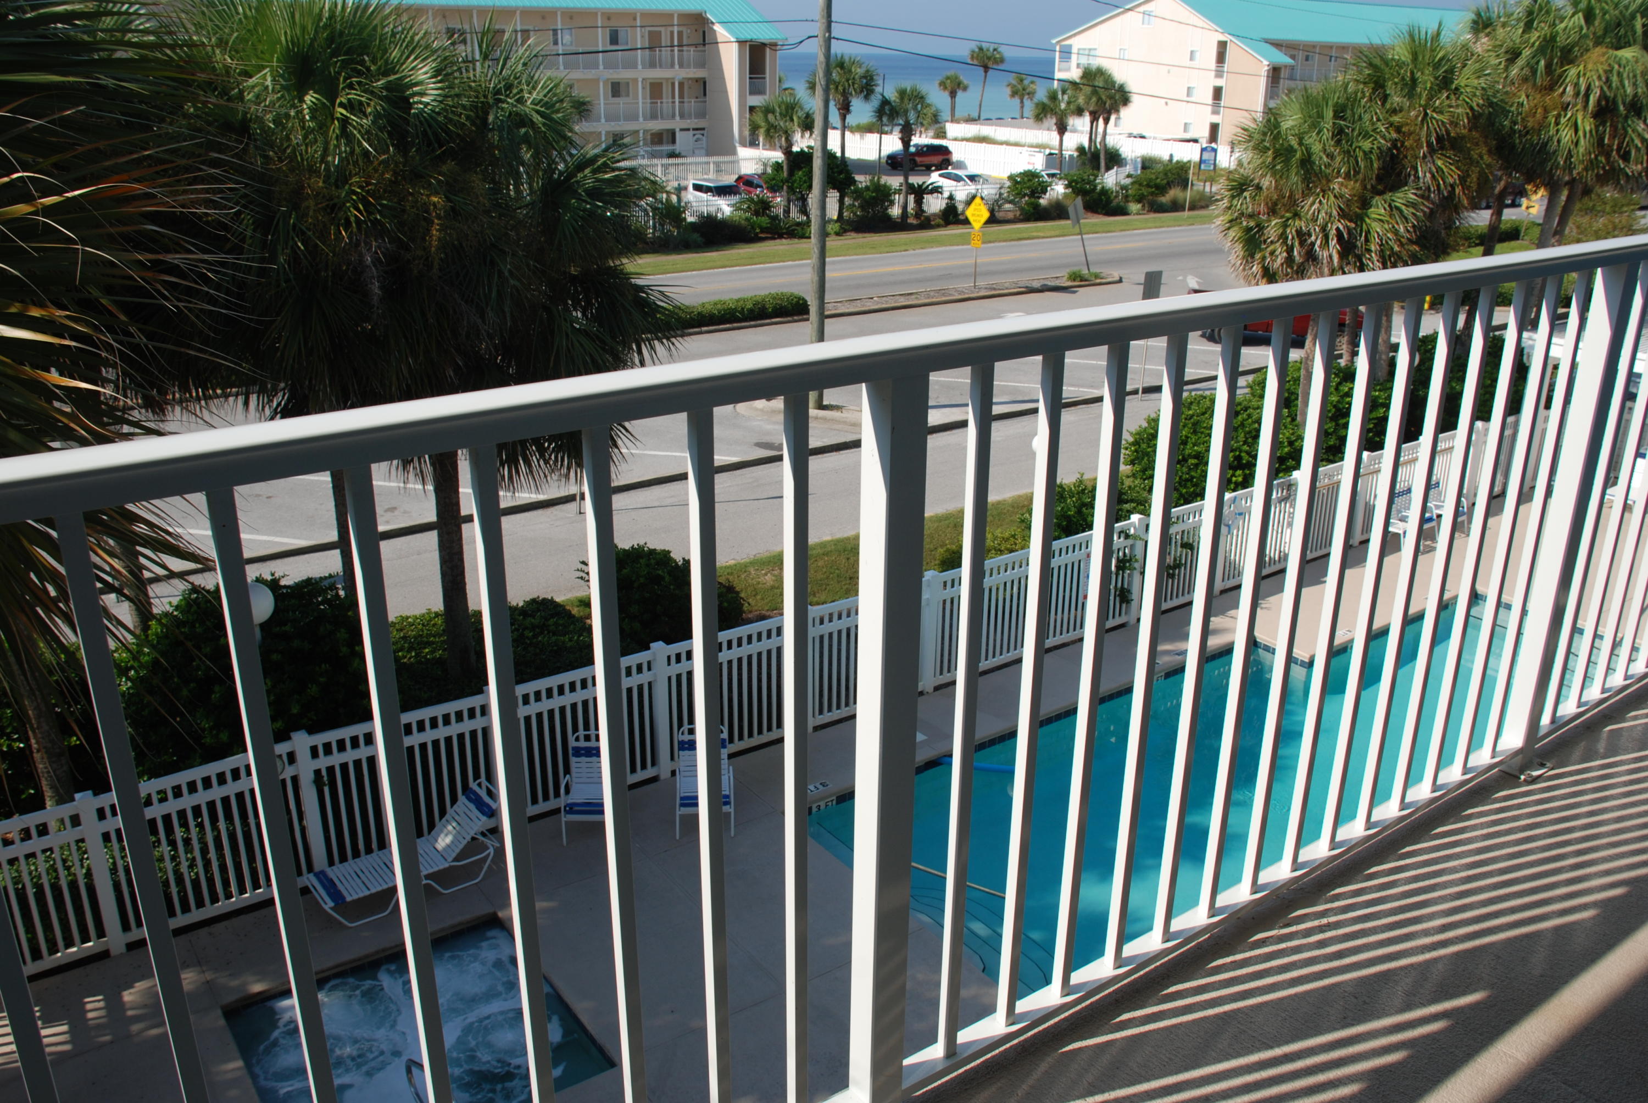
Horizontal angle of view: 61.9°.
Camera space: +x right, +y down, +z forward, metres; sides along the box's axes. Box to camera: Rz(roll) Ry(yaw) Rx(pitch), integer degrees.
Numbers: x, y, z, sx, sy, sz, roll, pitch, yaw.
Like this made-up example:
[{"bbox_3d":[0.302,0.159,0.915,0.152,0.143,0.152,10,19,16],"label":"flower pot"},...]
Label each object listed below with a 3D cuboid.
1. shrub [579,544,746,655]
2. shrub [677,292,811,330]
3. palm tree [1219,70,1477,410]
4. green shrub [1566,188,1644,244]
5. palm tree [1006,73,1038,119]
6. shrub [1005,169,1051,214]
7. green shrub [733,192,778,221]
[{"bbox_3d":[-1.816,0.836,15.960,1.900,1.850,1.800,-1,20,-7],"label":"shrub"},{"bbox_3d":[-2.731,-7.029,39.679,5.100,0.580,1.200,-12,24,-31],"label":"shrub"},{"bbox_3d":[9.290,-5.085,25.227,4.200,7.000,4.000,8,21,19],"label":"palm tree"},{"bbox_3d":[31.032,-13.072,54.640,3.050,2.600,2.700,12,23,27],"label":"green shrub"},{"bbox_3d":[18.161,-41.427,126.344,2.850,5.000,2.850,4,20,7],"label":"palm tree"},{"bbox_3d":[9.757,-16.899,65.019,2.192,2.150,2.192,4,20,8],"label":"shrub"},{"bbox_3d":[-2.944,-14.862,59.871,1.906,1.449,1.906,0,20,-3],"label":"green shrub"}]

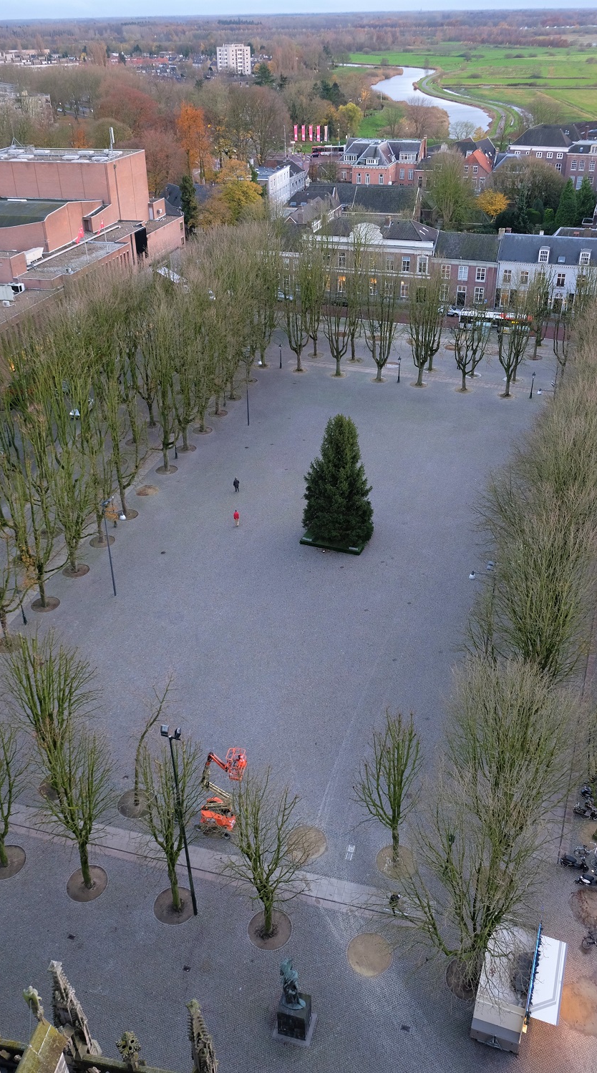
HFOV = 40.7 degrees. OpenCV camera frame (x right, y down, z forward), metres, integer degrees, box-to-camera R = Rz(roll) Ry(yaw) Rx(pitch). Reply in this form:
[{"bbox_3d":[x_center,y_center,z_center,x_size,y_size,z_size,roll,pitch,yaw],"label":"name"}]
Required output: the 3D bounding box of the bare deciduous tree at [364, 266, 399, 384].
[{"bbox_3d":[11.511,-28.968,111.981,4.800,15.300,4.800,8,34,13],"label":"bare deciduous tree"}]

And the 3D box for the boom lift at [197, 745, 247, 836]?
[{"bbox_3d":[-5.033,16.129,50.839,3.600,7.200,2.100,14,36,21],"label":"boom lift"}]

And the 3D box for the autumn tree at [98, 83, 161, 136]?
[{"bbox_3d":[-71.267,-176.895,336.367,25.000,23.000,24.000,-1,33,1],"label":"autumn tree"}]

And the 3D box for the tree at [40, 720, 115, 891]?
[{"bbox_3d":[-11.976,15.517,44.370,3.900,12.900,3.900,-1,33,0],"label":"tree"}]

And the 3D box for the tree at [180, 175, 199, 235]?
[{"bbox_3d":[-25.398,-75.661,183.716,4.500,15.800,4.500,8,34,13],"label":"tree"}]

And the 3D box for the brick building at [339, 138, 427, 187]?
[{"bbox_3d":[23.223,-103.709,226.823,23.000,14.000,22.000,9,35,15],"label":"brick building"}]

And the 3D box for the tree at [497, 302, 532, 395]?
[{"bbox_3d":[27.808,-23.939,104.323,4.500,12.300,4.500,-1,33,0],"label":"tree"}]

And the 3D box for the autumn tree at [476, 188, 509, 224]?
[{"bbox_3d":[46.856,-78.670,192.385,8.000,9.200,8.000,8,34,13],"label":"autumn tree"}]

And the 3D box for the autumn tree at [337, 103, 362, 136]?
[{"bbox_3d":[21.529,-173.839,336.547,10.600,13.500,10.200,-1,33,0],"label":"autumn tree"}]

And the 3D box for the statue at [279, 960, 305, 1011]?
[{"bbox_3d":[-0.291,22.385,40.280,1.200,3.800,1.100,6,34,12],"label":"statue"}]

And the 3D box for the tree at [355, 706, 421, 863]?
[{"bbox_3d":[5.479,15.281,47.220,3.900,12.500,3.900,8,34,13],"label":"tree"}]

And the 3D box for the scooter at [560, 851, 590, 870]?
[{"bbox_3d":[16.558,19.540,48.216,1.700,1.120,0.700,14,36,21],"label":"scooter"}]

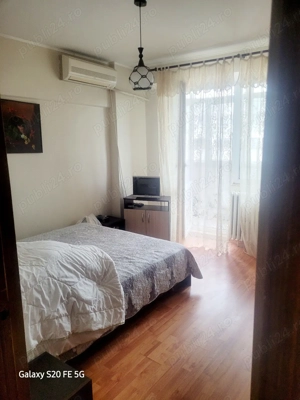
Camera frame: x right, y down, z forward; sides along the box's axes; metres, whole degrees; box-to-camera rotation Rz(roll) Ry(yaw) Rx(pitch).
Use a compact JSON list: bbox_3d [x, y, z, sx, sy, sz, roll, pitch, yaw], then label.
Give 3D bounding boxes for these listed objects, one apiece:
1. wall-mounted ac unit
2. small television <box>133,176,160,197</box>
[{"bbox_3d":[-0.808,-1.736,4.113,0.174,0.291,0.848,7,14,37],"label":"wall-mounted ac unit"},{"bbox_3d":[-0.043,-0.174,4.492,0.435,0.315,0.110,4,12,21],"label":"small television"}]

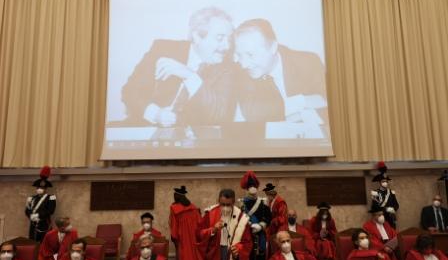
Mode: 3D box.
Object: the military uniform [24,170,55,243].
[{"bbox_3d":[-3.680,1.826,7.057,0.600,2.080,0.420,-1,-9,-3],"label":"military uniform"}]

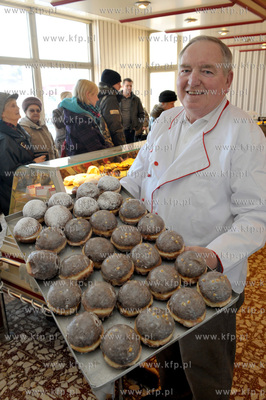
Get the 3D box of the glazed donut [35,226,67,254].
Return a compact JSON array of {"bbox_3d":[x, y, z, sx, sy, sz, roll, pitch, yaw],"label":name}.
[{"bbox_3d":[-0.232,0.115,1.014,0.086,0.055,0.086,-12,36,0],"label":"glazed donut"}]

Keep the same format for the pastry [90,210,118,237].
[{"bbox_3d":[-0.086,0.072,1.069,0.082,0.060,0.082,0,37,0],"label":"pastry"}]

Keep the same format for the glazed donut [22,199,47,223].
[{"bbox_3d":[-0.307,0.035,1.117,0.077,0.060,0.077,0,37,0],"label":"glazed donut"}]

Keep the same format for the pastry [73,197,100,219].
[{"bbox_3d":[-0.148,0.026,1.130,0.080,0.060,0.080,0,37,0],"label":"pastry"}]

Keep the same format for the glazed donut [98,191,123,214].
[{"bbox_3d":[-0.073,0.010,1.152,0.085,0.053,0.085,-1,37,0],"label":"glazed donut"}]

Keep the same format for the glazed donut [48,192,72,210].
[{"bbox_3d":[-0.234,0.007,1.161,0.082,0.051,0.082,-1,37,0],"label":"glazed donut"}]

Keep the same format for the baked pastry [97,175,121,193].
[{"bbox_3d":[-0.081,-0.052,1.235,0.078,0.060,0.078,0,37,0],"label":"baked pastry"}]

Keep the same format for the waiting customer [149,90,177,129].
[{"bbox_3d":[0.389,-0.610,4.640,0.420,1.560,0.540,6,19,21],"label":"waiting customer"}]

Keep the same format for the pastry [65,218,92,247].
[{"bbox_3d":[-0.158,0.095,1.037,0.081,0.060,0.081,0,37,0],"label":"pastry"}]

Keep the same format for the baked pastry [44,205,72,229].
[{"bbox_3d":[-0.230,0.050,1.103,0.084,0.054,0.084,-1,37,0],"label":"baked pastry"}]

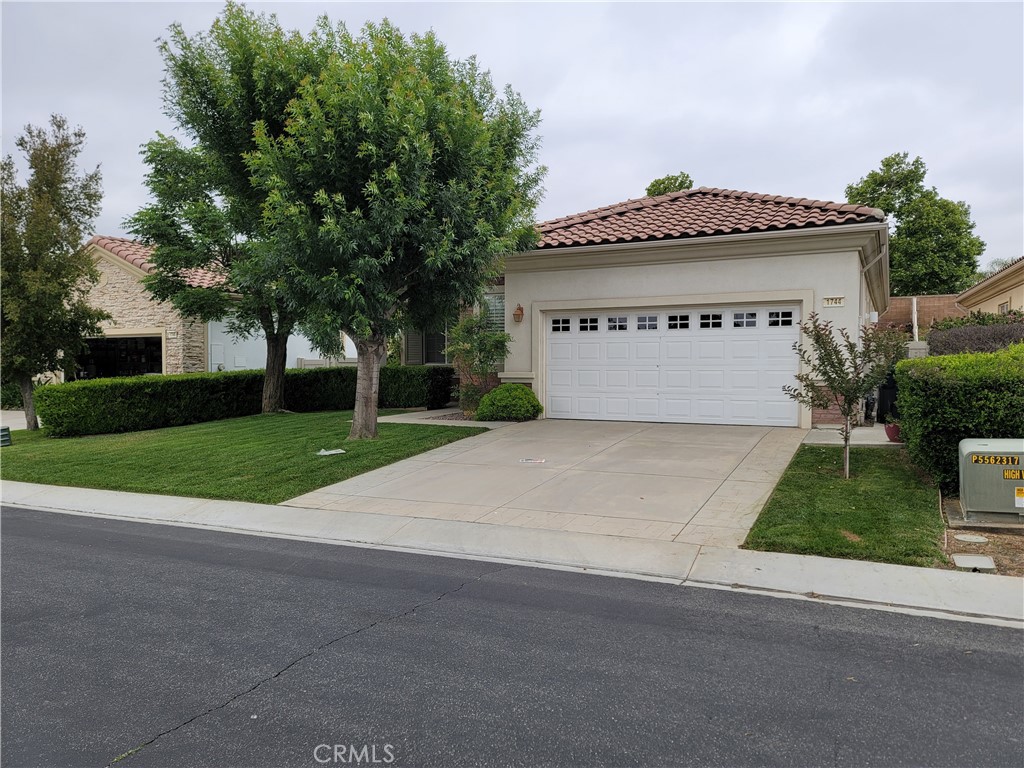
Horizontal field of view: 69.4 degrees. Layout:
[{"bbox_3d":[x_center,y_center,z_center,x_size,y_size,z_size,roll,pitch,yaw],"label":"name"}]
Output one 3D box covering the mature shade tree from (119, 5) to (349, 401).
[{"bbox_3d":[-6.557,-4.224,17.600,5.400,9.600,5.200,0,1,0],"label":"mature shade tree"}]

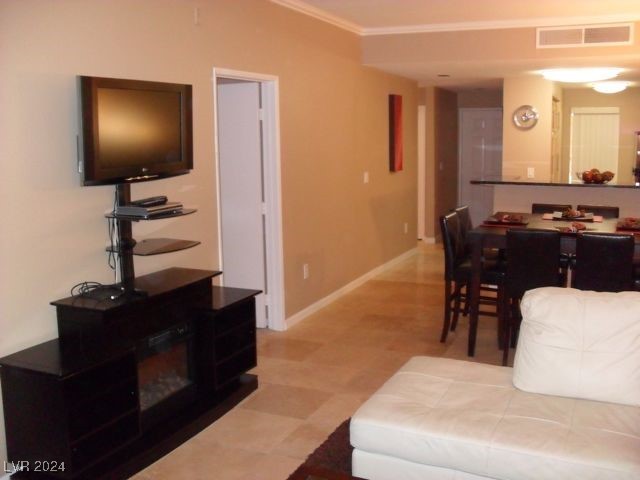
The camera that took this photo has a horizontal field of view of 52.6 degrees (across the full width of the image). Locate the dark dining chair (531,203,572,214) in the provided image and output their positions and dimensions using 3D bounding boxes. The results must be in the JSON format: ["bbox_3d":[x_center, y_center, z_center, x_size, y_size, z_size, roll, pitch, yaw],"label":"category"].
[{"bbox_3d":[2.015,0.199,5.731,0.400,0.990,0.530,3,10,24],"label":"dark dining chair"}]

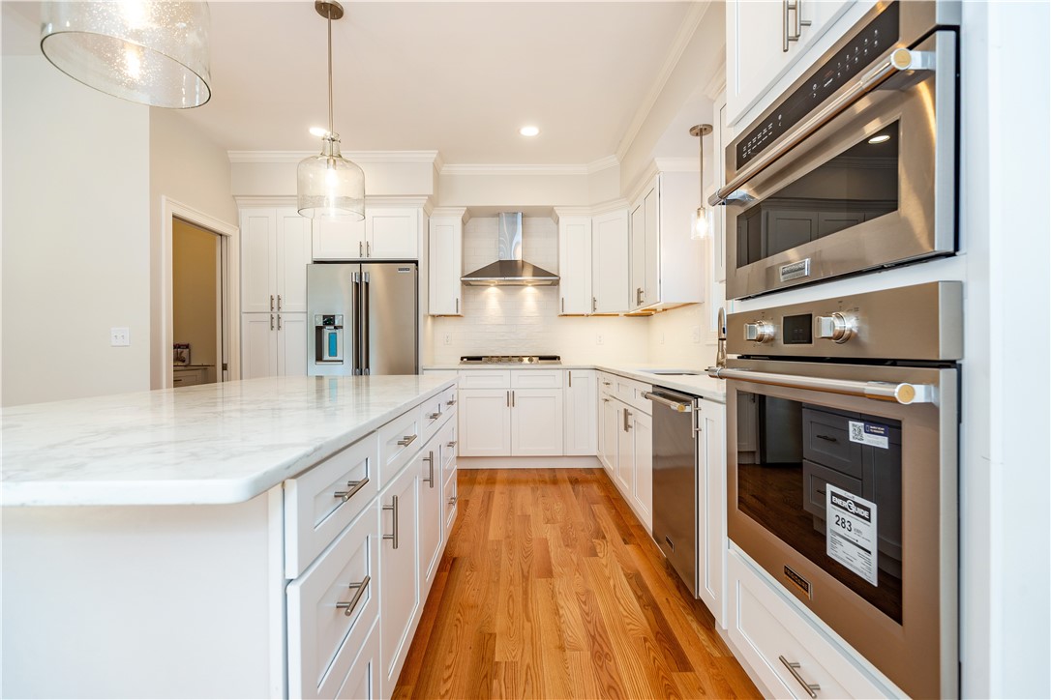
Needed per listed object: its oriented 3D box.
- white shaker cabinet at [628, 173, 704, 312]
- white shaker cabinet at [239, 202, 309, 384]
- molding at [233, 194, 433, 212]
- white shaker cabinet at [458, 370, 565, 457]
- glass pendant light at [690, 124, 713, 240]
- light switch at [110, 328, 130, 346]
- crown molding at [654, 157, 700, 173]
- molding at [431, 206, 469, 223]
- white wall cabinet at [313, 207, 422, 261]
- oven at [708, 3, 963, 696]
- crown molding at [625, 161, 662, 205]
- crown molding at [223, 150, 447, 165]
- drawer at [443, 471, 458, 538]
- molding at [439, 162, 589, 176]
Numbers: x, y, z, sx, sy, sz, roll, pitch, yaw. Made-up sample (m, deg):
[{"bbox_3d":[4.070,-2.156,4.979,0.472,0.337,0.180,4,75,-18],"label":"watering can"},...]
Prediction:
[{"bbox_3d":[1.097,-0.804,3.729,0.332,0.923,0.815,0,0,-1],"label":"white shaker cabinet"},{"bbox_3d":[-2.139,-0.087,4.309,0.606,2.285,0.610,0,0,-1],"label":"white shaker cabinet"},{"bbox_3d":[-1.680,-1.290,4.078,1.674,0.076,0.080,0,0,-1],"label":"molding"},{"bbox_3d":[-0.126,0.545,4.335,0.914,0.765,0.610,0,0,-1],"label":"white shaker cabinet"},{"bbox_3d":[1.060,-0.993,2.805,0.137,0.660,0.137,0,0,-1],"label":"glass pendant light"},{"bbox_3d":[-2.624,-0.085,3.023,0.117,0.117,0.012,0,0,-1],"label":"light switch"},{"bbox_3d":[1.077,-1.301,3.292,0.351,0.074,0.065,0,0,-1],"label":"crown molding"},{"bbox_3d":[-0.715,-1.296,4.520,0.318,0.076,0.305,0,0,-1],"label":"molding"},{"bbox_3d":[-1.374,-0.998,4.316,0.929,0.467,0.610,0,0,-1],"label":"white wall cabinet"},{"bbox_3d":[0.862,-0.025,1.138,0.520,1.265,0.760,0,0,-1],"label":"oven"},{"bbox_3d":[0.927,-1.301,3.684,0.064,0.074,0.855,0,0,-1],"label":"crown molding"},{"bbox_3d":[-1.611,-1.634,3.944,1.750,0.073,0.062,0,0,-1],"label":"crown molding"},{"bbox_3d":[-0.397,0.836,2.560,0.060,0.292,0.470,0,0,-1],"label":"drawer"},{"bbox_3d":[-0.105,-1.655,4.273,1.383,0.075,0.070,0,0,-1],"label":"molding"}]

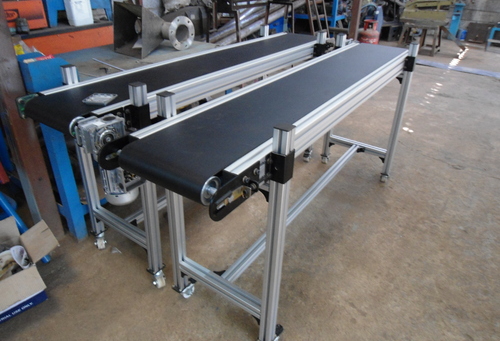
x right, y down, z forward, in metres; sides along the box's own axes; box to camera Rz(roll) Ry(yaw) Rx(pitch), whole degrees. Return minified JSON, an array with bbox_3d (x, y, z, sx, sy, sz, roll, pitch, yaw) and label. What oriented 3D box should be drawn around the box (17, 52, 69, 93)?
[{"bbox_3d":[-0.933,-0.440,1.687,0.172,0.136,0.189,19,34,28],"label":"box"}]

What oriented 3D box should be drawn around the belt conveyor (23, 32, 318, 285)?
[{"bbox_3d":[-0.146,-0.238,2.211,0.493,0.952,2.086,20,34,29],"label":"belt conveyor"}]

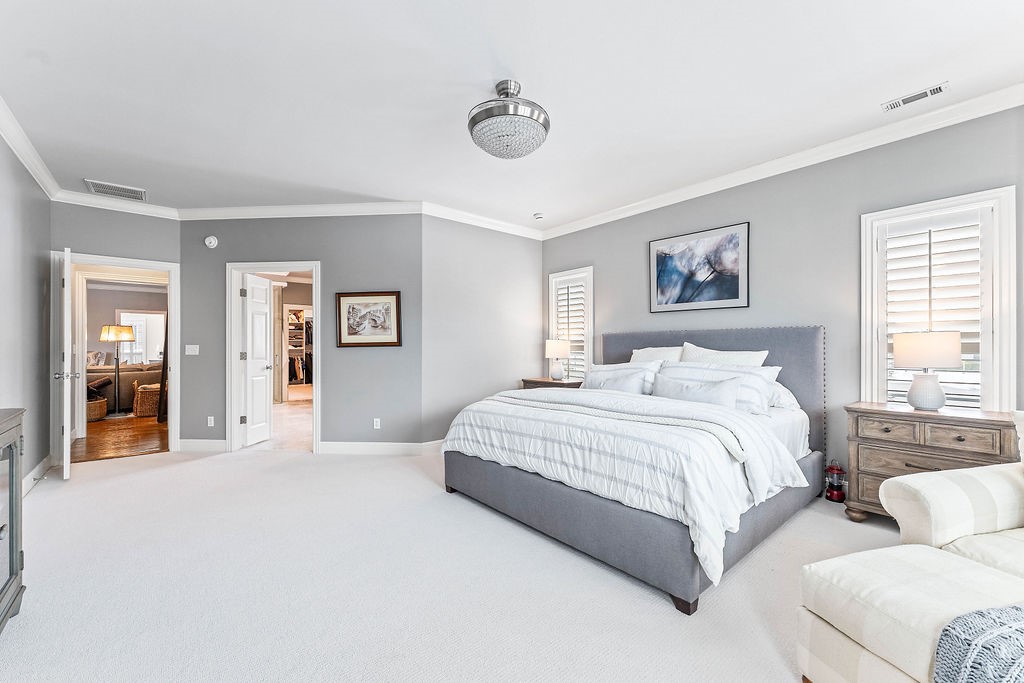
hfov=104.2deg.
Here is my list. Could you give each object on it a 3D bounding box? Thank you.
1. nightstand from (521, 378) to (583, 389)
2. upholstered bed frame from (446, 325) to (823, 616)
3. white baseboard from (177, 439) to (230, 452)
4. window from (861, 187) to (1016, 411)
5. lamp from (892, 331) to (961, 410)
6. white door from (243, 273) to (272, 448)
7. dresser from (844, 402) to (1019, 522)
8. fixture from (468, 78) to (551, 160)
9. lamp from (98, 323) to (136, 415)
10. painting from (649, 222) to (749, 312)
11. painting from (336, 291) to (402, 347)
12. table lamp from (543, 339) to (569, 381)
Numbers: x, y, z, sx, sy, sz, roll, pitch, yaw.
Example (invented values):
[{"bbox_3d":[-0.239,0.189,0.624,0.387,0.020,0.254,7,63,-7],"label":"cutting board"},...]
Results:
[{"bbox_3d":[0.584,0.868,4.938,0.420,0.750,0.950,0,-1,-41],"label":"nightstand"},{"bbox_3d":[0.975,0.565,3.214,2.160,1.330,2.070,0,-1,-41],"label":"upholstered bed frame"},{"bbox_3d":[-3.490,1.186,4.512,0.550,0.130,0.020,0,0,4],"label":"white baseboard"},{"bbox_3d":[2.876,-0.178,2.728,0.090,1.530,0.735,0,-1,-41],"label":"window"},{"bbox_3d":[2.684,0.191,2.580,0.305,0.510,0.305,0,-1,-41],"label":"lamp"},{"bbox_3d":[-3.108,0.222,4.883,0.036,2.030,0.420,0,0,3],"label":"white door"},{"bbox_3d":[2.663,0.836,2.571,0.400,0.770,0.770,0,-1,-41],"label":"dresser"},{"bbox_3d":[-0.016,-1.309,2.347,0.490,0.390,0.490,0,0,0],"label":"fixture"},{"bbox_3d":[-6.932,0.492,7.002,0.440,1.570,0.440,0,0,0],"label":"lamp"},{"bbox_3d":[1.786,-0.687,3.925,0.035,0.765,0.980,0,-1,-41],"label":"painting"},{"bbox_3d":[-1.568,-0.240,4.377,0.735,0.600,0.035,0,0,4],"label":"painting"},{"bbox_3d":[0.573,0.229,5.014,0.305,0.520,0.305,0,0,0],"label":"table lamp"}]

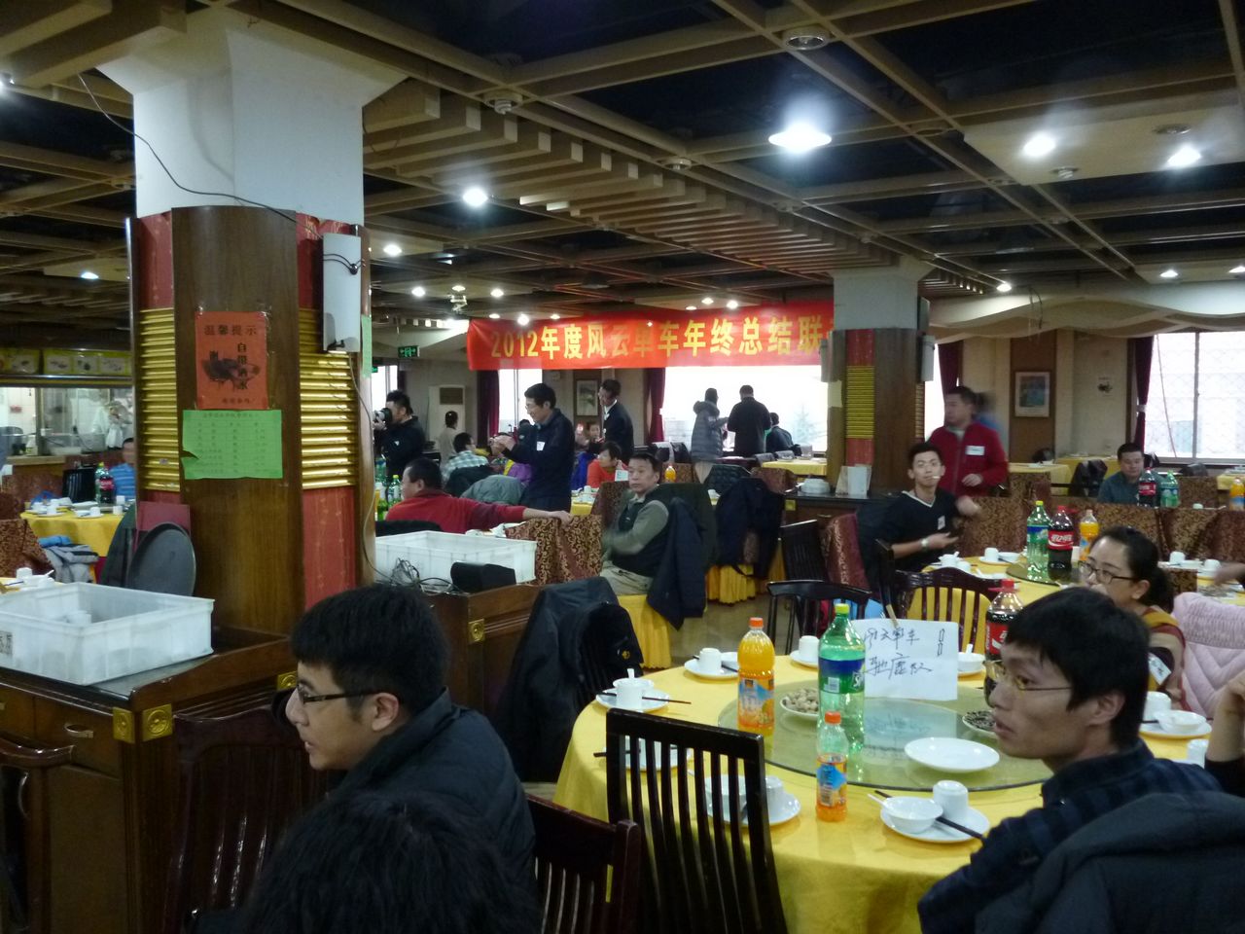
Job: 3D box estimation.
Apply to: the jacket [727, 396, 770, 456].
[{"bbox_3d":[1.613,-0.529,12.900,0.560,0.770,0.320,0,4,3],"label":"jacket"}]

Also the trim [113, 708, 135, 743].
[{"bbox_3d":[-1.217,0.632,2.460,0.085,0.080,0.012,3,5,34],"label":"trim"}]

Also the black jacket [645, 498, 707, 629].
[{"bbox_3d":[0.284,0.519,5.400,0.320,0.690,0.420,1,4,12],"label":"black jacket"}]

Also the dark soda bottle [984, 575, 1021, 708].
[{"bbox_3d":[1.021,0.469,2.661,0.112,0.330,0.112,0,4,0],"label":"dark soda bottle"}]

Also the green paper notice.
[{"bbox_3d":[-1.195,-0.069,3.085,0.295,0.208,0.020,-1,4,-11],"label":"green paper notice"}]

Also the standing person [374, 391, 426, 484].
[{"bbox_3d":[-1.680,0.252,7.534,0.500,1.660,0.520,-1,4,-15],"label":"standing person"}]

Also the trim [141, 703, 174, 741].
[{"bbox_3d":[-1.188,0.654,2.577,0.010,0.072,0.075,3,5,34],"label":"trim"}]

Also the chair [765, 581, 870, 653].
[{"bbox_3d":[0.646,0.905,3.597,0.450,0.890,0.500,2,4,25],"label":"chair"}]

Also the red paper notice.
[{"bbox_3d":[-1.185,-0.324,3.060,0.212,0.297,0.015,-1,4,-11],"label":"red paper notice"}]

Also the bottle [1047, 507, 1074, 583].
[{"bbox_3d":[1.973,0.343,4.523,0.112,0.330,0.112,0,4,0],"label":"bottle"}]

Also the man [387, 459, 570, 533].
[{"bbox_3d":[-0.900,0.578,5.551,0.950,1.270,0.800,-2,4,-30],"label":"man"}]

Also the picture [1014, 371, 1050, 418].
[{"bbox_3d":[5.333,-0.943,13.100,0.450,0.620,0.030,3,5,34],"label":"picture"}]

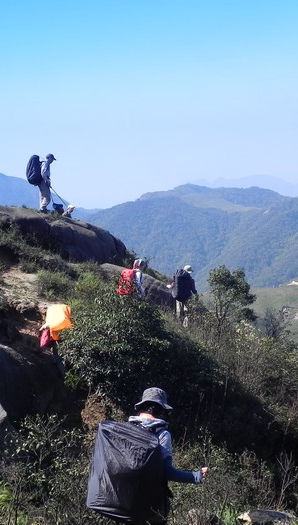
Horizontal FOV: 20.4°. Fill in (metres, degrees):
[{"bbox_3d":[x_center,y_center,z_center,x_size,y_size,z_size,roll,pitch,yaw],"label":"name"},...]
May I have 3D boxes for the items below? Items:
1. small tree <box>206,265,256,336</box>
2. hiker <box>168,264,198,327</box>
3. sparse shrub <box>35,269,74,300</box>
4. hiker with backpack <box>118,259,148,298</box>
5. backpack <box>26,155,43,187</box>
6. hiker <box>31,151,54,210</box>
[{"bbox_3d":[2.119,1.050,21.552,1.300,2.000,1.250,0,3,0],"label":"small tree"},{"bbox_3d":[0.915,0.907,22.644,0.620,1.680,0.650,2,4,32],"label":"hiker"},{"bbox_3d":[-2.168,0.527,19.020,0.880,0.780,0.800,0,3,0],"label":"sparse shrub"},{"bbox_3d":[-0.415,0.736,20.843,0.620,1.650,0.550,-2,4,-35],"label":"hiker with backpack"},{"bbox_3d":[-3.276,-2.639,23.723,0.480,0.870,0.420,0,3,-2],"label":"backpack"},{"bbox_3d":[-3.050,-2.291,23.744,0.750,1.680,0.580,0,3,-2],"label":"hiker"}]

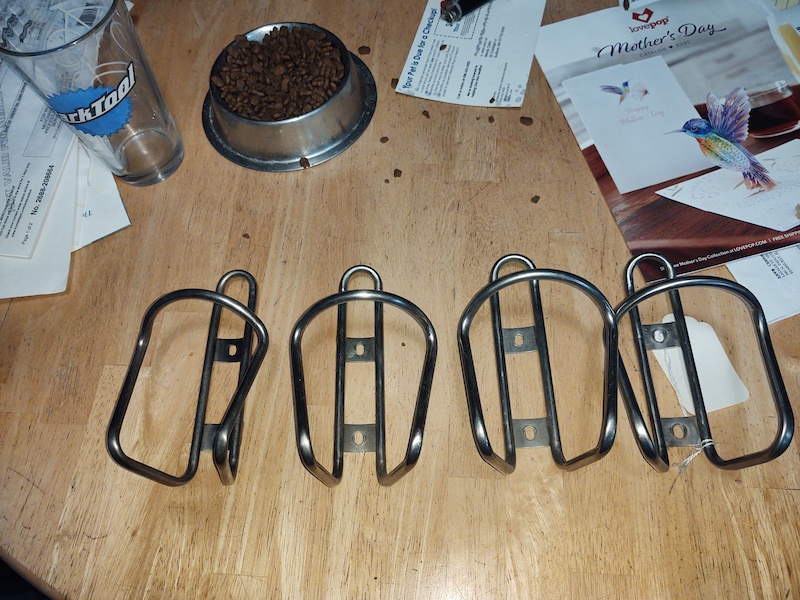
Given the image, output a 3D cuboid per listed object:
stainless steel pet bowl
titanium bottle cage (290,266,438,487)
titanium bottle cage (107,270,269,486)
[{"bbox_3d":[-0.096,-0.179,0.523,0.151,0.040,0.151,-2,63,4],"label":"stainless steel pet bowl"},{"bbox_3d":[-0.024,0.033,0.386,0.090,0.084,0.152,1,65,-4],"label":"titanium bottle cage"},{"bbox_3d":[-0.122,0.034,0.393,0.090,0.084,0.152,-1,62,8],"label":"titanium bottle cage"}]

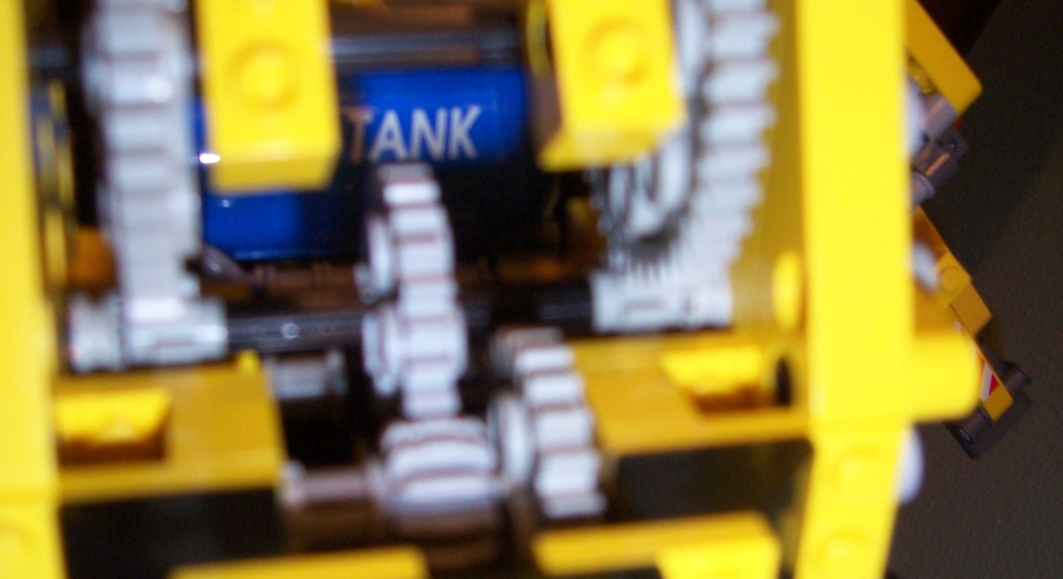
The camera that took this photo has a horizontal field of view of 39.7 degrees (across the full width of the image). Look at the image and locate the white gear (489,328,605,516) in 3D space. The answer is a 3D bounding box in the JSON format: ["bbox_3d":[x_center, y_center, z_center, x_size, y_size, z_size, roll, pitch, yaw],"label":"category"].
[{"bbox_3d":[0.000,0.013,0.117,0.006,0.018,0.018,-4,12,-11],"label":"white gear"}]

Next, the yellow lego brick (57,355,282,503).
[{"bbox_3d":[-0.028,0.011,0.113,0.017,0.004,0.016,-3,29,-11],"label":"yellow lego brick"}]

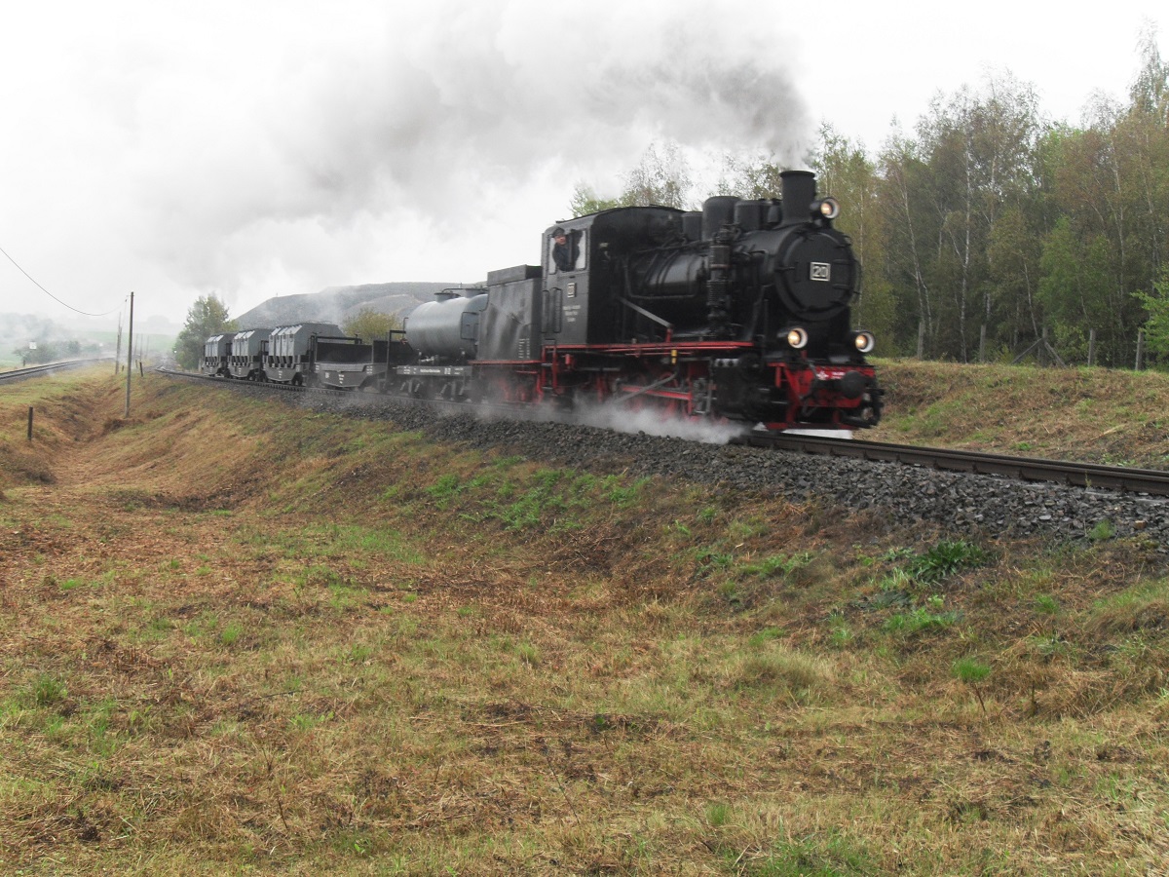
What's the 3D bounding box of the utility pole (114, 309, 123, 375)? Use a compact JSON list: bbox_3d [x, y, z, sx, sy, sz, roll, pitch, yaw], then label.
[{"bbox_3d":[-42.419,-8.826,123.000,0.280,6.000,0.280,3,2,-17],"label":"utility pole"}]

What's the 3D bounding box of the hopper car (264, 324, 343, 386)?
[{"bbox_3d":[-9.802,-2.971,48.452,1.780,2.280,9.900,2,2,-22],"label":"hopper car"}]

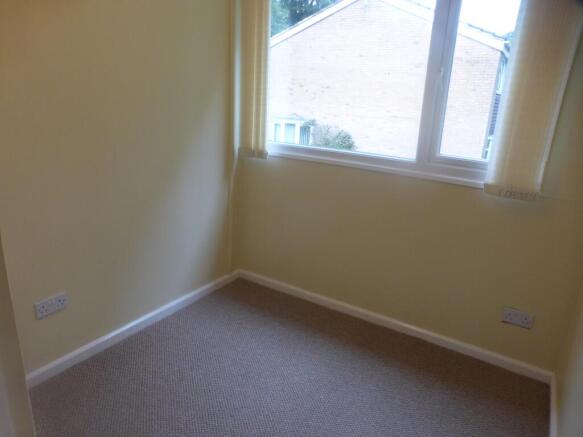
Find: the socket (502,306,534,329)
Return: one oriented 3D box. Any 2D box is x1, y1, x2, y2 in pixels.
[{"bbox_3d":[1.270,0.559,2.269,0.146,0.086,0.012,13,20,30],"label":"socket"}]

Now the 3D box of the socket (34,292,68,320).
[{"bbox_3d":[-1.212,0.440,2.039,0.012,0.086,0.146,13,20,30],"label":"socket"}]

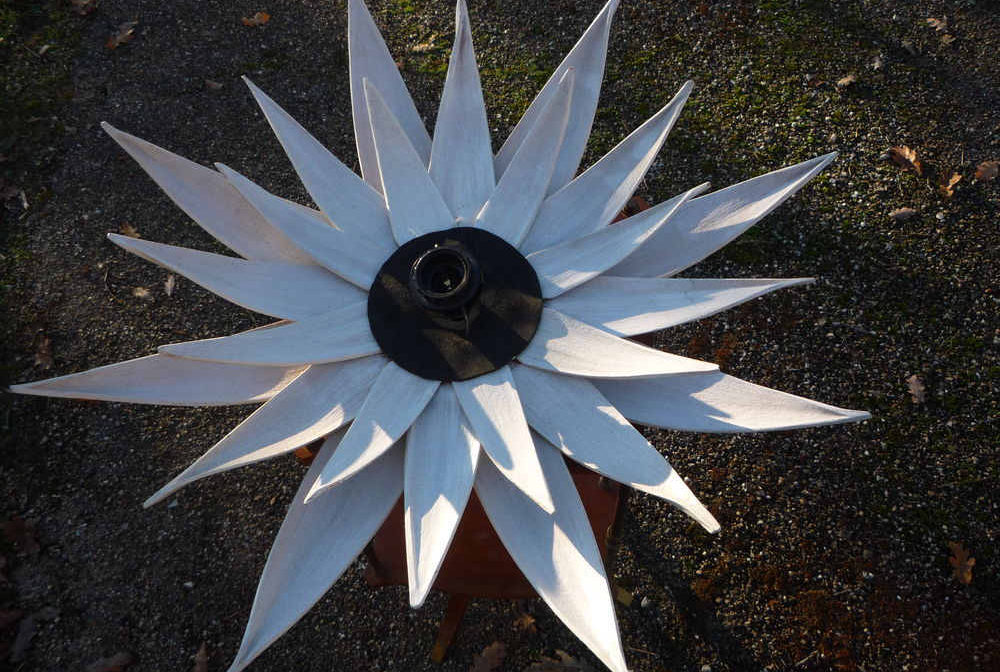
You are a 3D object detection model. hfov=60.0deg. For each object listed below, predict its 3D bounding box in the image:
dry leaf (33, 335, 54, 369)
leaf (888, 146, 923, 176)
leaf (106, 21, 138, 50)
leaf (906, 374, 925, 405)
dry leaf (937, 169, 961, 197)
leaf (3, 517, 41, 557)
[{"bbox_3d":[-0.797,0.029,1.513,0.032,0.018,0.064,-11,63,-6],"label":"dry leaf"},{"bbox_3d":[0.892,-0.387,1.904,0.050,0.022,0.072,-32,67,-16],"label":"leaf"},{"bbox_3d":[-0.905,-0.724,2.085,0.050,0.020,0.083,29,66,14],"label":"leaf"},{"bbox_3d":[0.790,0.100,1.650,0.032,0.014,0.054,3,62,1],"label":"leaf"},{"bbox_3d":[0.877,-0.298,1.694,0.042,0.018,0.065,12,63,6],"label":"dry leaf"},{"bbox_3d":[-0.754,0.314,1.366,0.071,0.016,0.045,36,68,16],"label":"leaf"}]

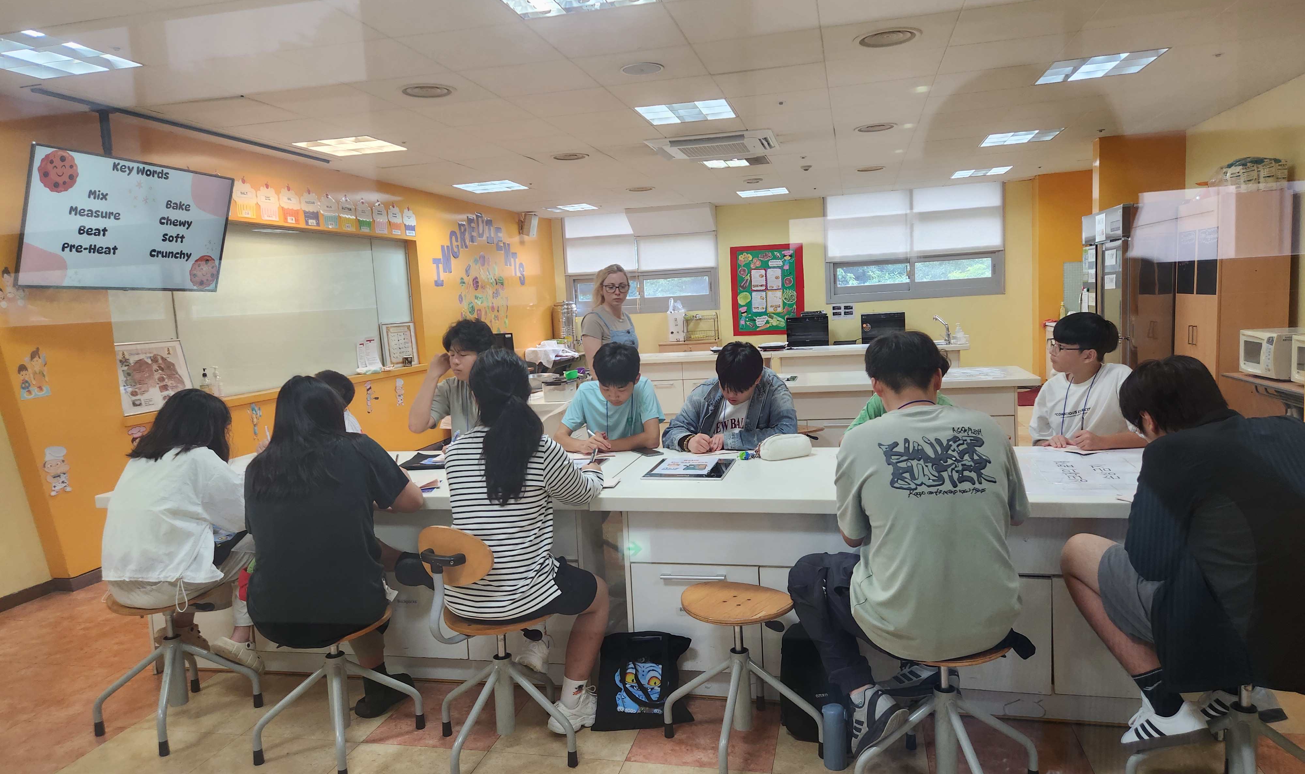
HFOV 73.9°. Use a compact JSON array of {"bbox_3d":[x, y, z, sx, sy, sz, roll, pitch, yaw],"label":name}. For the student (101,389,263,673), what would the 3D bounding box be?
[{"bbox_3d":[-1.647,0.548,3.110,0.510,1.090,0.620,1,7,35],"label":"student"}]

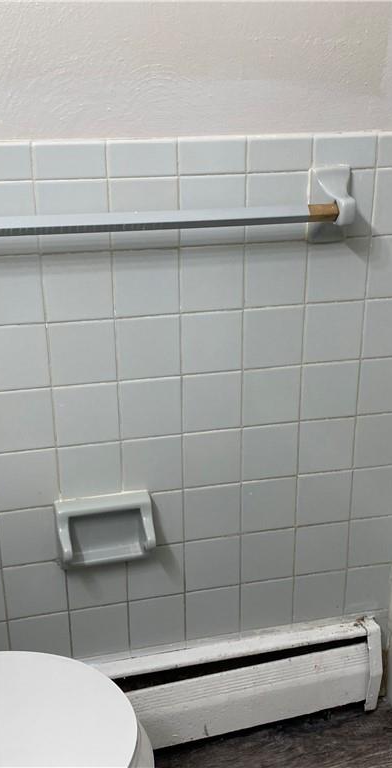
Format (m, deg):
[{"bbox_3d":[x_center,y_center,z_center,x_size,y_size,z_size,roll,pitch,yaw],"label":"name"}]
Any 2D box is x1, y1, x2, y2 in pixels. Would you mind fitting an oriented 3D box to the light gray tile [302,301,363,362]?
[{"bbox_3d":[0.242,-0.090,1.338,0.108,0.108,0.008,-5,22,-12],"label":"light gray tile"}]

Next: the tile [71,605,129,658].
[{"bbox_3d":[-0.181,0.463,1.449,0.108,0.108,0.010,-5,22,-12],"label":"tile"}]

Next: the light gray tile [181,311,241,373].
[{"bbox_3d":[0.026,-0.072,1.294,0.108,0.108,0.010,-5,22,-12],"label":"light gray tile"}]

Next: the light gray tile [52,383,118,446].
[{"bbox_3d":[-0.184,0.051,1.288,0.108,0.108,0.010,-5,22,-12],"label":"light gray tile"}]

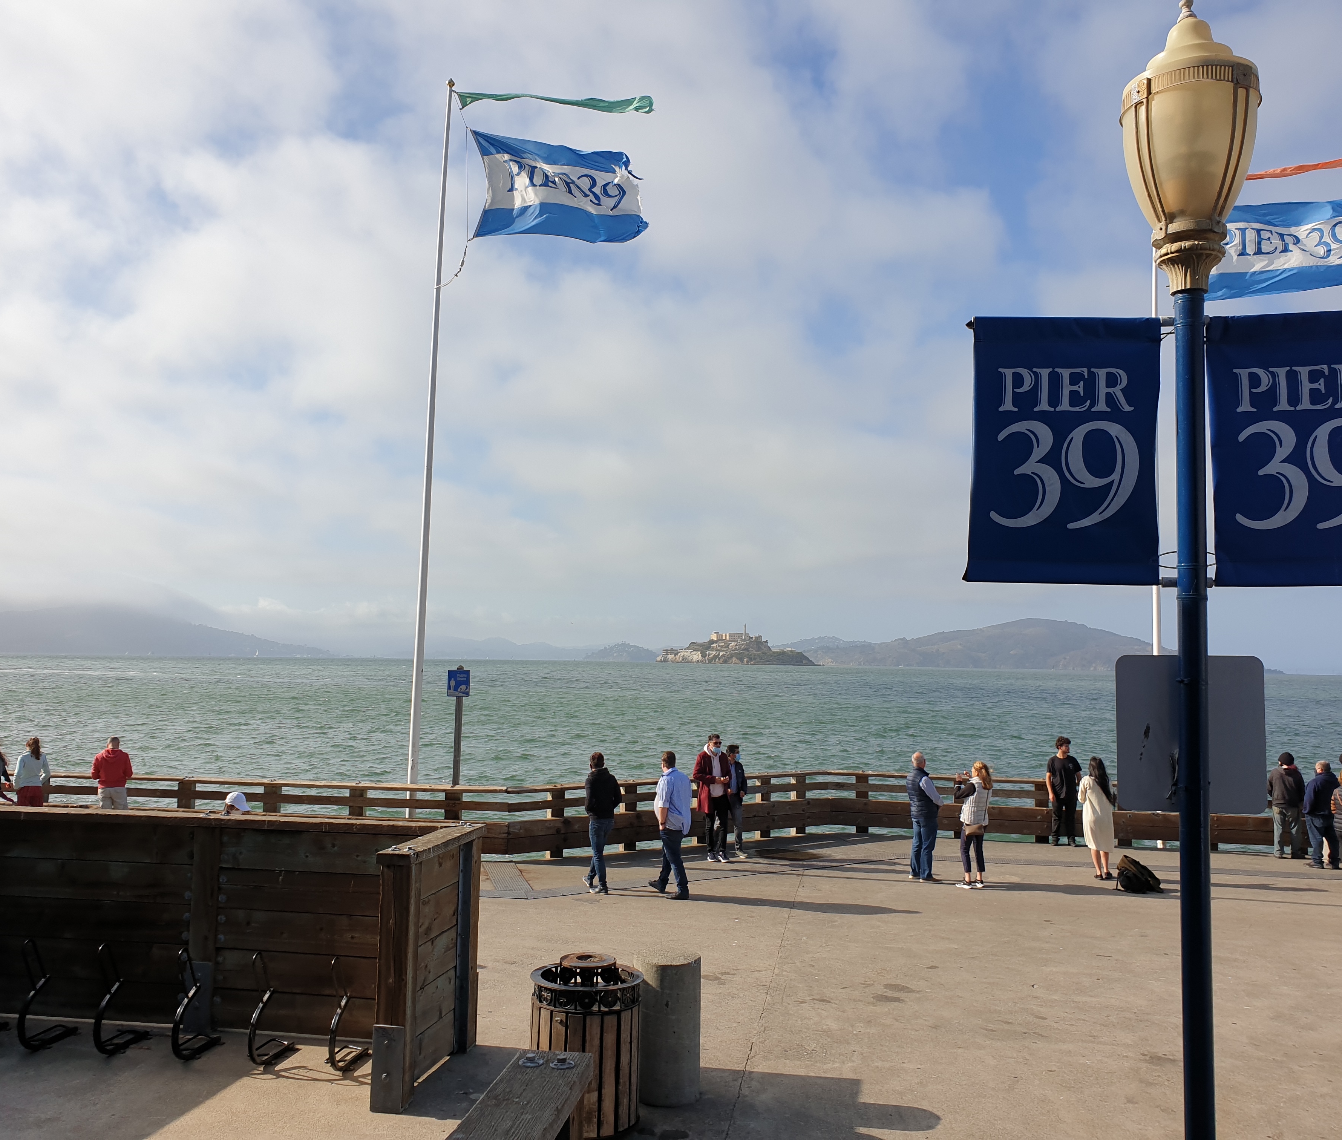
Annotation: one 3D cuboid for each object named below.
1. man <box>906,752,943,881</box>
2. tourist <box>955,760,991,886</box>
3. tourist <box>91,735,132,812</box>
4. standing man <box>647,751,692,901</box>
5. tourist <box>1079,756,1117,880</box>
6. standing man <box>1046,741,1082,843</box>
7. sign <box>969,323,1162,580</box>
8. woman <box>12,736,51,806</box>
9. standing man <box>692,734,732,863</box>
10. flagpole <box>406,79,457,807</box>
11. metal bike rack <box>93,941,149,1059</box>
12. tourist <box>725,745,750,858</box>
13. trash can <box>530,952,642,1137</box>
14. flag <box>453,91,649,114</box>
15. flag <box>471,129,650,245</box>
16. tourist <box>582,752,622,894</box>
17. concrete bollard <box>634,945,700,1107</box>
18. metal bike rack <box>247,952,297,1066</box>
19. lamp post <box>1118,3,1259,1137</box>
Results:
[{"bbox_3d":[3.506,3.382,15.785,0.370,1.708,0.480,5,-6,-40],"label":"man"},{"bbox_3d":[4.084,3.408,15.380,0.520,1.632,0.480,-2,-6,37],"label":"tourist"},{"bbox_3d":[-8.040,3.244,16.331,0.550,1.701,0.360,2,-5,-18],"label":"tourist"},{"bbox_3d":[0.052,3.186,14.420,0.550,1.782,0.580,5,-6,-40],"label":"standing man"},{"bbox_3d":[6.005,3.478,16.131,0.500,1.671,0.380,3,-5,-17],"label":"tourist"},{"bbox_3d":[6.603,3.721,19.206,0.520,1.780,0.360,0,-5,9],"label":"standing man"},{"bbox_3d":[1.545,-0.475,4.500,0.729,1.061,0.040,0,-5,7],"label":"sign"},{"bbox_3d":[-9.141,3.215,16.284,0.510,1.640,0.330,2,-5,-9],"label":"woman"},{"bbox_3d":[0.624,3.430,17.152,0.550,1.830,0.450,3,-5,-25],"label":"standing man"},{"bbox_3d":[-3.624,-1.615,17.179,0.150,12.027,0.150,2,-5,0],"label":"flagpole"},{"bbox_3d":[-4.174,3.184,8.676,0.210,0.790,0.540,0,-5,11],"label":"metal bike rack"},{"bbox_3d":[1.014,3.499,17.381,0.520,1.669,0.380,3,-5,-20],"label":"tourist"},{"bbox_3d":[-0.535,3.044,7.403,0.710,1.000,0.710,1,-5,0],"label":"trash can"},{"bbox_3d":[-1.790,-7.149,17.467,3.100,0.360,0.350,0,-5,7],"label":"flag"},{"bbox_3d":[-1.741,-6.005,17.900,2.780,1.720,0.420,0,-5,9],"label":"flag"},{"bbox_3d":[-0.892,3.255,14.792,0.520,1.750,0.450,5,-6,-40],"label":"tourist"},{"bbox_3d":[-0.028,3.049,7.652,0.453,0.891,0.453,1,-5,0],"label":"concrete bollard"},{"bbox_3d":[-2.906,3.075,8.143,0.260,0.820,0.690,0,-5,8],"label":"metal bike rack"},{"bbox_3d":[1.952,0.520,4.258,0.550,5.520,0.550,1,-5,3],"label":"lamp post"}]

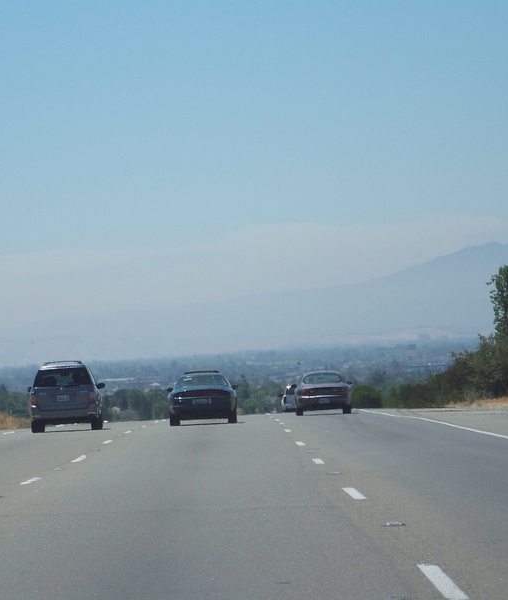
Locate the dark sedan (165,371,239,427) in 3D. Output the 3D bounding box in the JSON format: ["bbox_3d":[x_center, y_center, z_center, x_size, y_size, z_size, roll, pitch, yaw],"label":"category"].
[{"bbox_3d":[-1.417,2.777,111.500,1.900,1.430,5.100,-2,-1,0],"label":"dark sedan"}]

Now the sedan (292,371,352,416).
[{"bbox_3d":[2.247,3.038,130.000,1.870,1.430,5.000,-2,-1,0],"label":"sedan"}]

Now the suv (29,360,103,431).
[{"bbox_3d":[-4.980,2.619,107.000,1.850,1.800,4.780,-2,-1,0],"label":"suv"}]

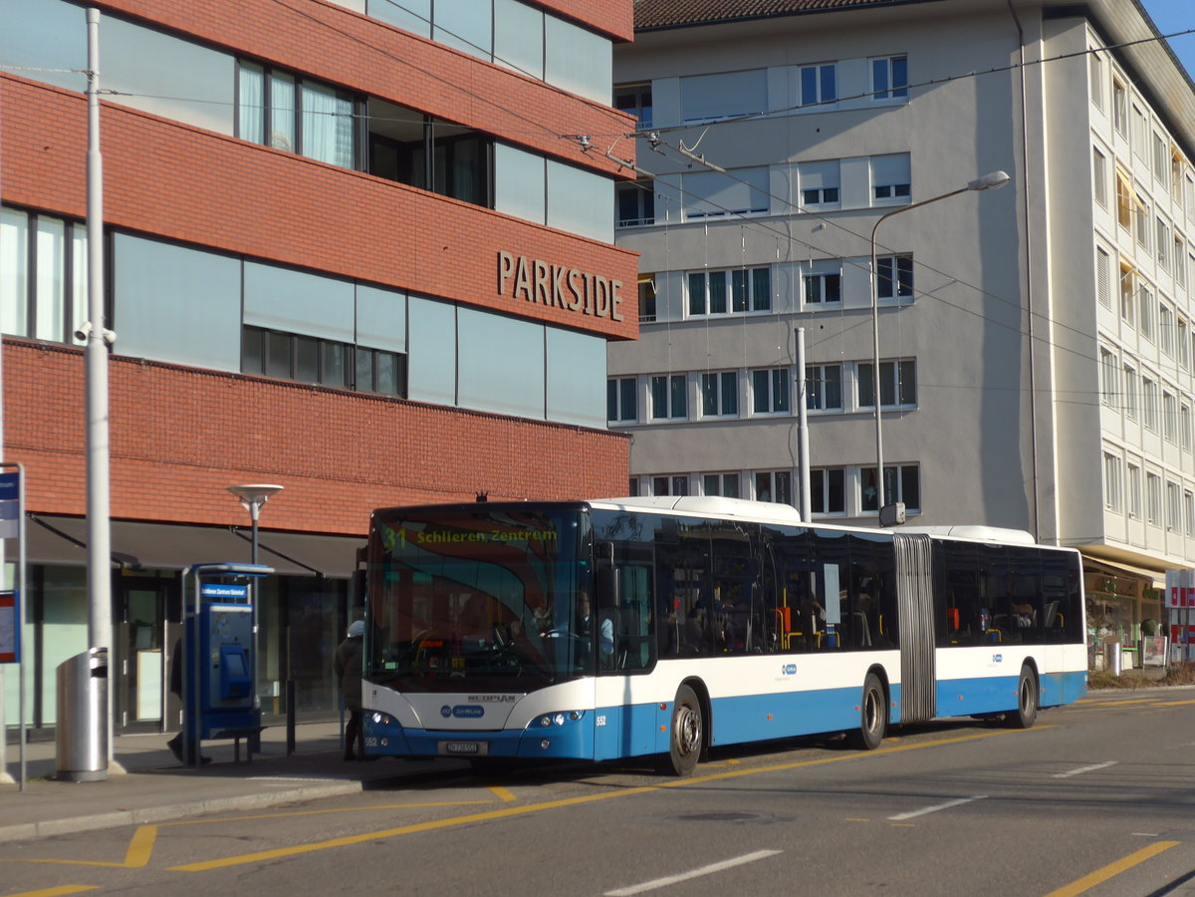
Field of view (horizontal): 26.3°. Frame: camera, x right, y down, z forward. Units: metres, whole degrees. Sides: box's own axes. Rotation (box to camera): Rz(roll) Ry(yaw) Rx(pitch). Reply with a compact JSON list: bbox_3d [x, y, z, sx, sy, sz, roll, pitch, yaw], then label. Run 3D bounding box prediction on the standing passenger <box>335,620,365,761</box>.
[{"bbox_3d":[-2.795,2.742,29.154,0.420,1.630,0.520,-2,-5,11],"label":"standing passenger"}]

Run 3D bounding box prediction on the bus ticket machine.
[{"bbox_3d":[-4.150,2.424,28.871,0.620,2.270,0.950,-3,-6,24],"label":"bus ticket machine"}]

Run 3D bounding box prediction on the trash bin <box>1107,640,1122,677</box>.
[{"bbox_3d":[14.735,5.970,73.000,0.460,1.200,0.460,-2,-5,12],"label":"trash bin"}]

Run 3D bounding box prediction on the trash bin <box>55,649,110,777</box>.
[{"bbox_3d":[-5.221,2.686,25.917,0.524,1.350,0.524,-1,-5,0],"label":"trash bin"}]

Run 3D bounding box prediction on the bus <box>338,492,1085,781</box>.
[{"bbox_3d":[2.498,2.328,32.717,2.650,2.980,18.000,-3,-5,25],"label":"bus"}]

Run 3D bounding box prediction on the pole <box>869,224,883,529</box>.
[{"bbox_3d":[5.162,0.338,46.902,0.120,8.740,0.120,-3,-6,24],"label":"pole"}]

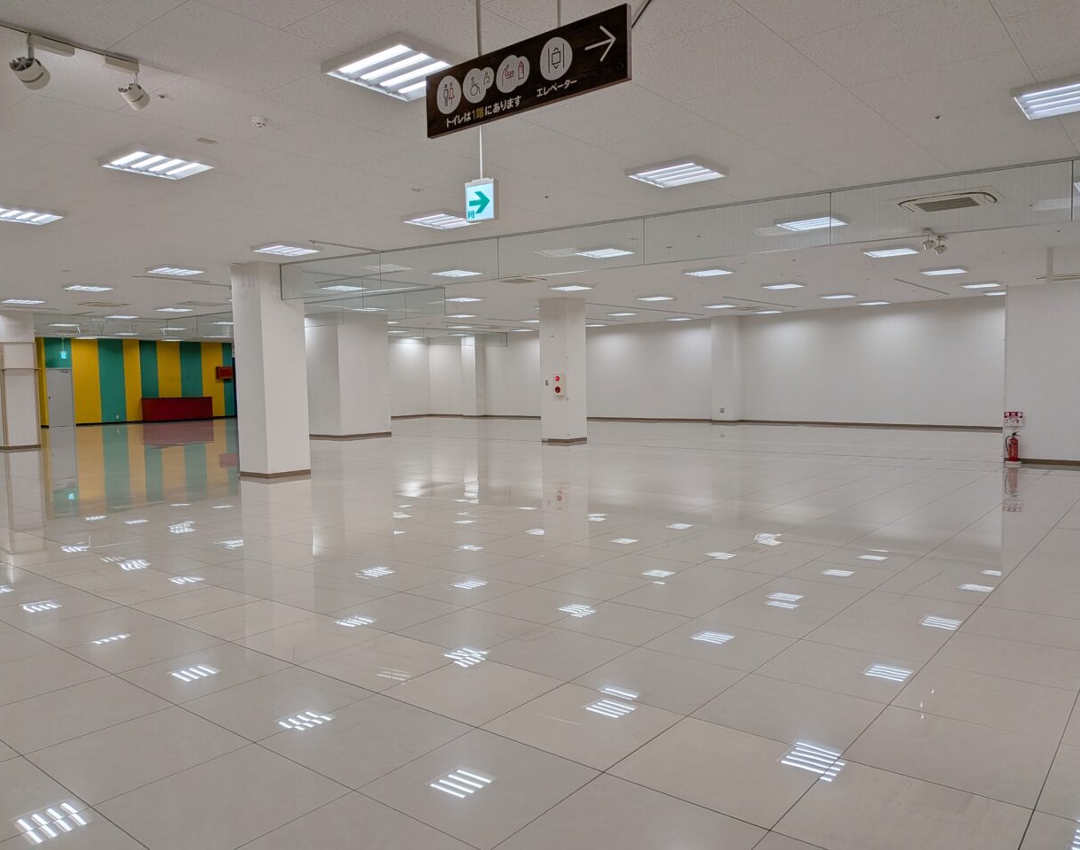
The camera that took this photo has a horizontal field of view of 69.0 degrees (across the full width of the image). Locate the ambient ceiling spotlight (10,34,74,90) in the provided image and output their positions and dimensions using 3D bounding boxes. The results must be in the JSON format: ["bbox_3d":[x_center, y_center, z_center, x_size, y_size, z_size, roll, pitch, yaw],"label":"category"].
[{"bbox_3d":[-2.478,-1.806,3.937,0.135,0.265,0.280,2,4,40],"label":"ambient ceiling spotlight"}]

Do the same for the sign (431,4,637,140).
[{"bbox_3d":[-0.079,-1.339,3.039,1.000,0.252,0.030,2,4,40],"label":"sign"}]

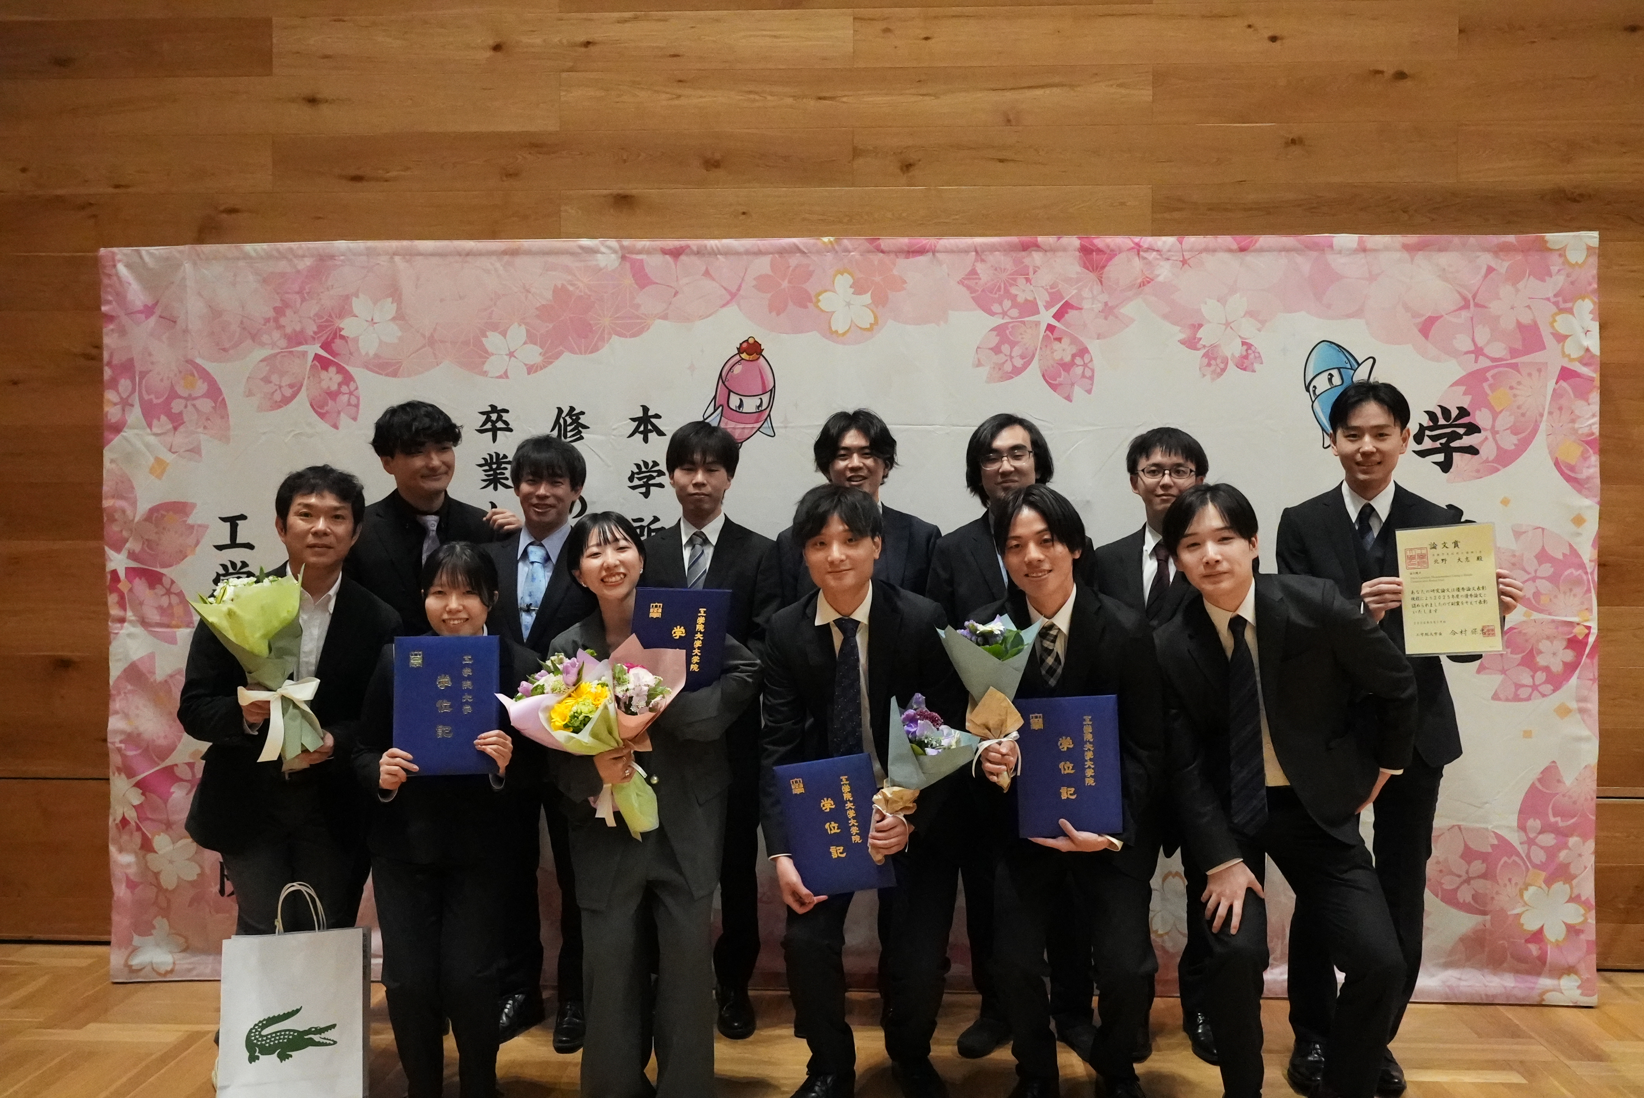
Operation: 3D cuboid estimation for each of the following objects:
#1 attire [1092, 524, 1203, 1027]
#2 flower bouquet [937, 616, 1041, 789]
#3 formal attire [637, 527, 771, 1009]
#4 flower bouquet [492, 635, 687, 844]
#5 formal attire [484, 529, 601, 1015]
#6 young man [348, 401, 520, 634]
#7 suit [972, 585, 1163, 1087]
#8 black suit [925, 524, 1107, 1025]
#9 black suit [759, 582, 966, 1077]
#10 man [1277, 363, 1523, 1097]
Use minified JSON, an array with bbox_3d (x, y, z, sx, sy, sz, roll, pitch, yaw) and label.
[{"bbox_3d":[0.931,0.613,3.838,0.495,1.353,0.313,0,0,10],"label":"attire"},{"bbox_3d":[0.357,0.328,3.030,0.212,0.364,0.182,-6,9,6],"label":"flower bouquet"},{"bbox_3d":[-0.331,0.596,3.990,0.485,1.364,0.303,0,0,-2],"label":"formal attire"},{"bbox_3d":[-0.485,0.409,3.050,0.394,0.424,0.263,-16,10,-8],"label":"flower bouquet"},{"bbox_3d":[-0.769,0.613,3.919,0.495,1.343,0.313,0,0,-7],"label":"formal attire"},{"bbox_3d":[-1.063,0.472,3.838,0.525,1.747,0.354,0,0,-16],"label":"young man"},{"bbox_3d":[0.576,0.687,3.333,0.505,1.212,0.465,0,0,7],"label":"suit"},{"bbox_3d":[0.519,0.601,3.878,0.495,1.384,0.313,0,0,6],"label":"black suit"},{"bbox_3d":[0.095,0.677,3.333,0.515,1.212,0.485,0,0,0],"label":"black suit"},{"bbox_3d":[1.434,0.460,3.535,0.606,1.778,0.454,0,0,15],"label":"man"}]

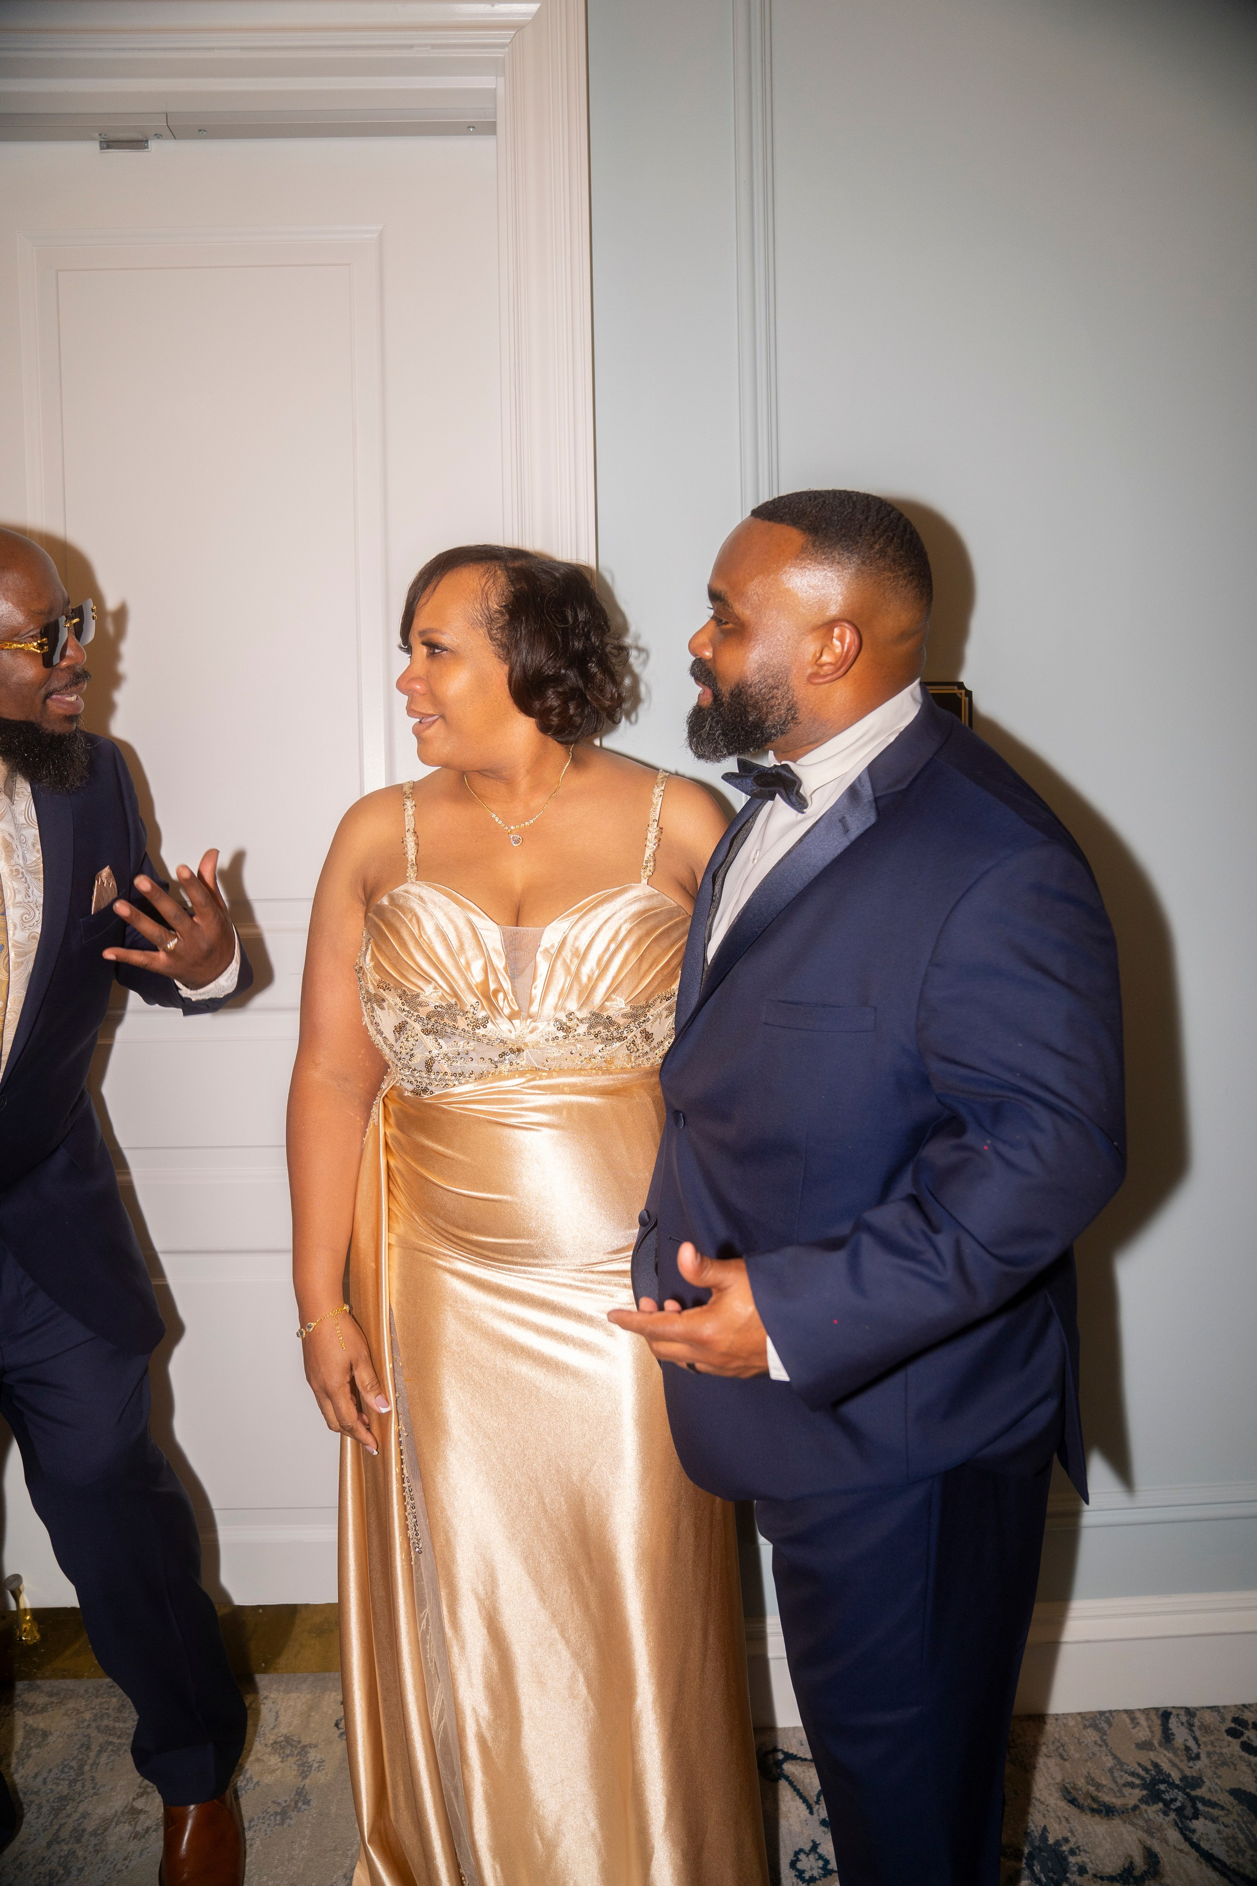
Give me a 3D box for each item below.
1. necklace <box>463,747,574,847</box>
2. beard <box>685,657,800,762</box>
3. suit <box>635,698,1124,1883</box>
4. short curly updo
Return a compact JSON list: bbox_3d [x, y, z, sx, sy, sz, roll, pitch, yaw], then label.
[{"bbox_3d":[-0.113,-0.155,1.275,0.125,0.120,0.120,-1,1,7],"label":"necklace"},{"bbox_3d":[0.109,-0.228,1.235,0.115,0.107,0.145,-1,1,-14],"label":"beard"},{"bbox_3d":[0.255,0.510,1.270,0.480,1.530,0.620,-2,1,-33],"label":"suit"},{"bbox_3d":[-0.118,-0.308,1.300,0.235,0.205,0.200,-2,1,-29],"label":"short curly updo"}]

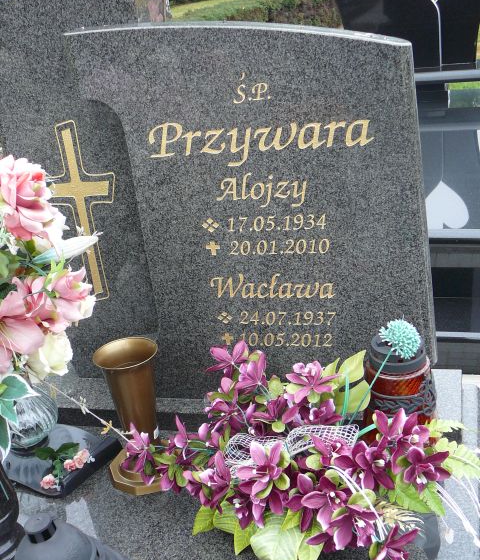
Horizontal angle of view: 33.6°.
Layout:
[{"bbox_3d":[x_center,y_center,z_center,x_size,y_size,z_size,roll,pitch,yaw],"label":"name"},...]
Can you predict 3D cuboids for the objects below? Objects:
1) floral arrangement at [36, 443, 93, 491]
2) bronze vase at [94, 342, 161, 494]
[{"bbox_3d":[-0.361,0.382,1.637,0.128,0.048,0.140,-10,23,-9],"label":"floral arrangement"},{"bbox_3d":[-0.211,0.274,1.624,0.144,0.284,0.144,-12,23,-14],"label":"bronze vase"}]

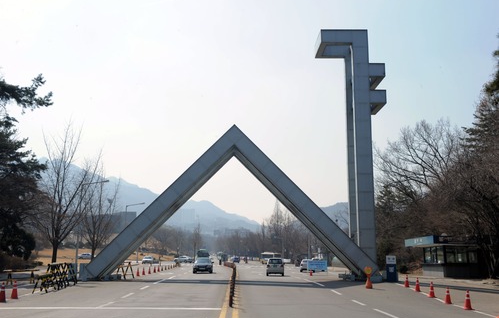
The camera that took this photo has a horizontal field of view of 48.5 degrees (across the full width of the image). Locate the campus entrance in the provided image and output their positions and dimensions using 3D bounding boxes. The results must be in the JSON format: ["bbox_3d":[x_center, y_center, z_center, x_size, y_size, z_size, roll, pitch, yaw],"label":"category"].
[{"bbox_3d":[-0.845,-0.293,43.313,22.550,19.230,3.320,0,-10,0],"label":"campus entrance"}]

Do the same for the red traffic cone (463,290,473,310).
[{"bbox_3d":[7.815,5.023,19.841,0.360,0.710,0.360,0,-10,0],"label":"red traffic cone"}]

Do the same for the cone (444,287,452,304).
[{"bbox_3d":[8.035,5.488,22.399,0.360,0.710,0.360,0,-10,0],"label":"cone"}]

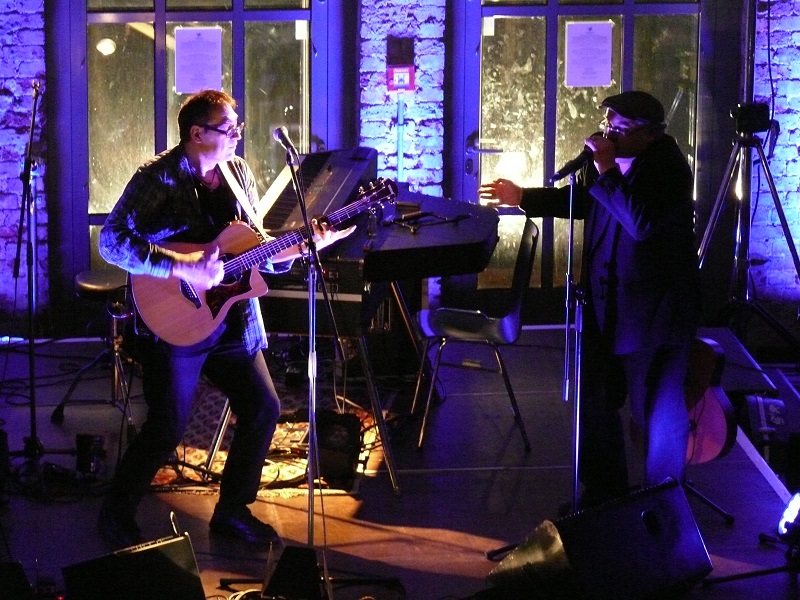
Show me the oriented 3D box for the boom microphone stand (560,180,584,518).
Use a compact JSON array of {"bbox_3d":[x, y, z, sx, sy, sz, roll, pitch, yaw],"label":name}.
[{"bbox_3d":[0.627,0.222,12.782,0.480,1.470,0.500,3,14,11],"label":"boom microphone stand"}]

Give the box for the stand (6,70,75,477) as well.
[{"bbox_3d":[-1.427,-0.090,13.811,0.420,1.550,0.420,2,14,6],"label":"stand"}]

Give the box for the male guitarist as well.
[{"bbox_3d":[-0.633,0.075,12.820,0.780,1.720,0.640,-9,17,-34],"label":"male guitarist"}]

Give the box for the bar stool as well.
[{"bbox_3d":[-1.198,0.186,14.735,0.480,0.570,0.480,0,14,0],"label":"bar stool"}]

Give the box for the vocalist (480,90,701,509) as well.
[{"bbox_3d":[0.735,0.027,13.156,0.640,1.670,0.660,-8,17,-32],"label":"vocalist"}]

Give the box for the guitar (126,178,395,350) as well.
[{"bbox_3d":[-0.483,-0.185,12.620,1.040,0.410,0.120,-26,15,-13],"label":"guitar"}]

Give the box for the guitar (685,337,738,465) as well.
[{"bbox_3d":[1.097,0.120,13.400,0.390,1.020,0.100,6,6,21],"label":"guitar"}]

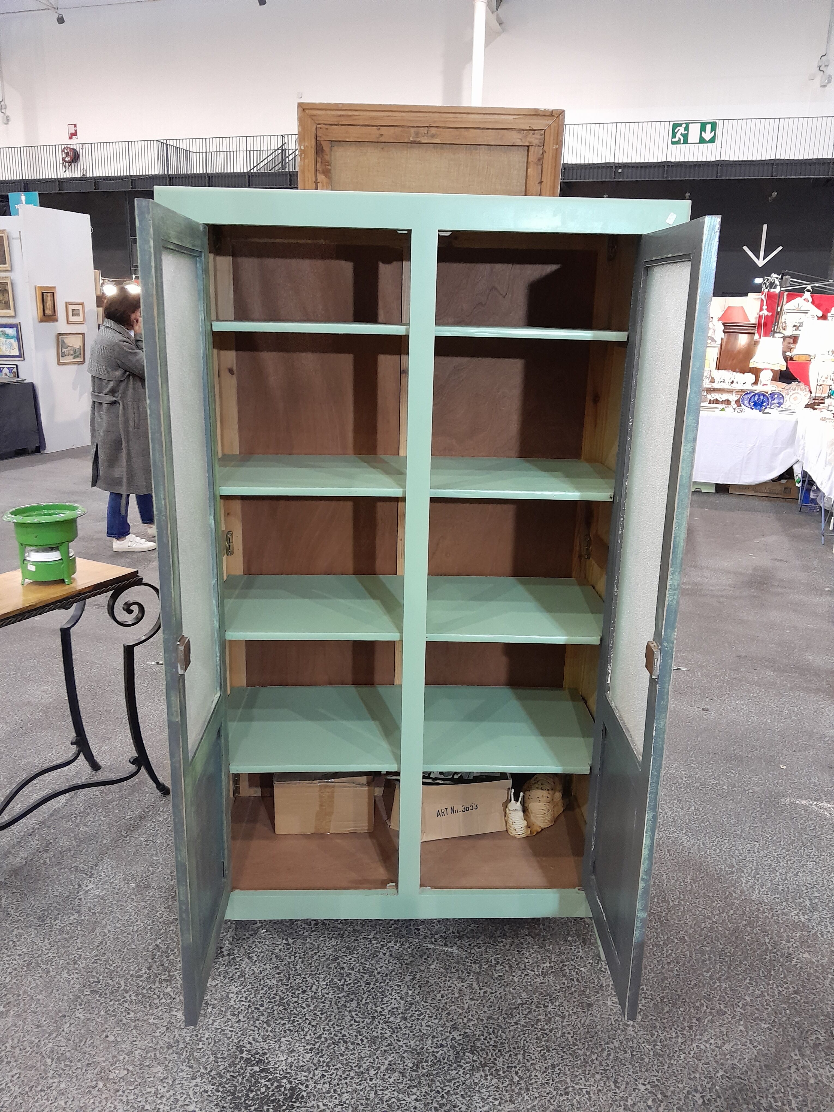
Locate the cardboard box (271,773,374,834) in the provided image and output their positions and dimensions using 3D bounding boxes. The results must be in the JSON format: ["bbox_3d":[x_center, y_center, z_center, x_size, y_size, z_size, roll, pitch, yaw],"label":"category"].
[{"bbox_3d":[-0.245,0.638,2.288,0.260,0.158,0.179,0,16,-5],"label":"cardboard box"}]

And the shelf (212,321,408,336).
[{"bbox_3d":[-0.223,-0.511,1.872,0.437,0.018,0.434,1,16,-2],"label":"shelf"}]

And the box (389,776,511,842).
[{"bbox_3d":[0.078,0.639,2.282,0.299,0.170,0.198,-3,16,-14],"label":"box"}]

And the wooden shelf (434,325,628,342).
[{"bbox_3d":[0.232,-0.506,1.891,0.437,0.018,0.434,1,16,-2],"label":"wooden shelf"}]

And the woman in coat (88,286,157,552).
[{"bbox_3d":[-1.880,-0.875,5.469,0.480,1.670,0.500,-1,16,-8],"label":"woman in coat"}]

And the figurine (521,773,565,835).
[{"bbox_3d":[0.339,0.650,2.274,0.115,0.166,0.129,5,16,12],"label":"figurine"}]

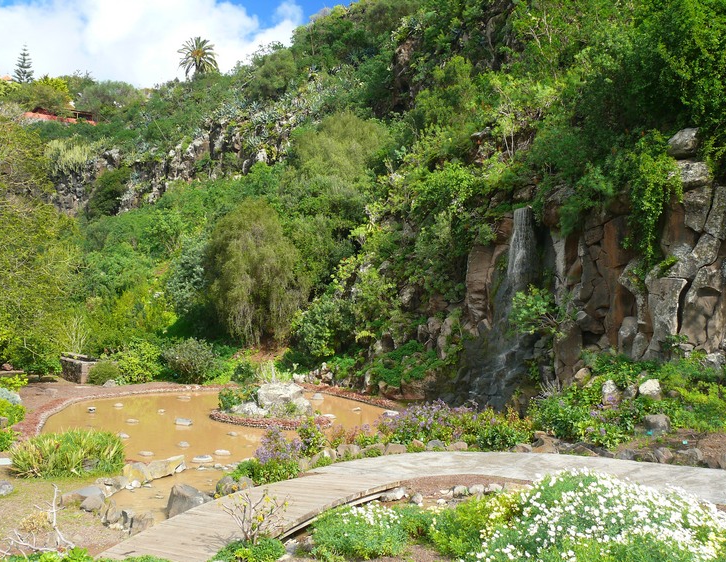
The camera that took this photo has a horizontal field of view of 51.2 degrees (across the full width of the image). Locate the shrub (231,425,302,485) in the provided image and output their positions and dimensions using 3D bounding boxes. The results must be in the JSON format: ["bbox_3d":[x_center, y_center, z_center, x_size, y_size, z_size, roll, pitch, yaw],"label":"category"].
[{"bbox_3d":[-1.560,2.760,12.250,1.150,0.880,0.950,0,2,0],"label":"shrub"}]

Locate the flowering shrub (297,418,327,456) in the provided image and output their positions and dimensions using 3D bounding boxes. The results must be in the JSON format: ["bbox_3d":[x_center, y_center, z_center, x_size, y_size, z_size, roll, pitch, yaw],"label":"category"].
[{"bbox_3d":[-0.890,2.740,13.100,0.550,0.720,0.520,0,2,0],"label":"flowering shrub"}]

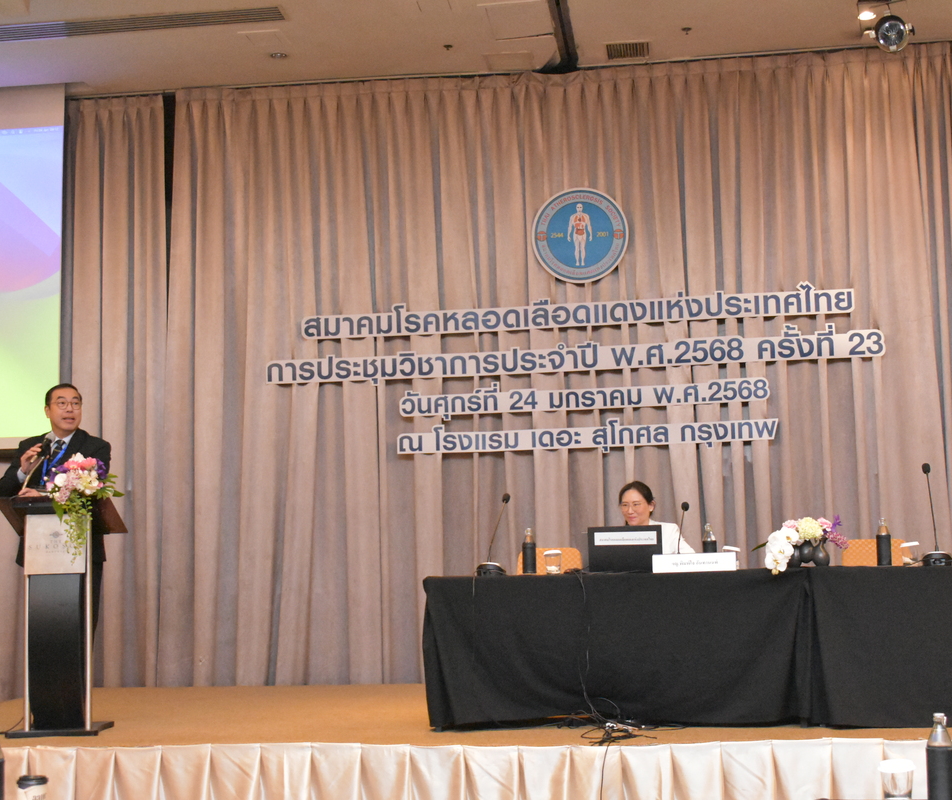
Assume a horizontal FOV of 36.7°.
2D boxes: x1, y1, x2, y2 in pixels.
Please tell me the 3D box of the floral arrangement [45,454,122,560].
[{"bbox_3d":[-1.949,0.534,7.115,0.368,0.518,0.310,-1,-6,-2],"label":"floral arrangement"}]

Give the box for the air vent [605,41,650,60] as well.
[{"bbox_3d":[1.077,-2.457,10.058,0.320,0.030,0.350,-2,-7,7],"label":"air vent"}]

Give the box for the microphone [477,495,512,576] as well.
[{"bbox_3d":[0.090,0.663,7.069,0.150,0.410,0.190,-4,-8,22],"label":"microphone"}]

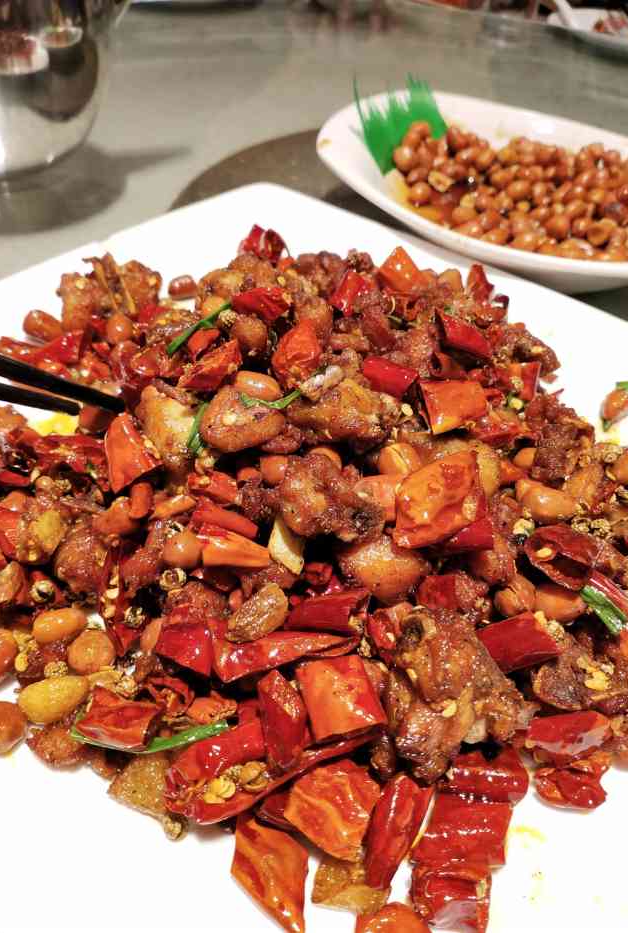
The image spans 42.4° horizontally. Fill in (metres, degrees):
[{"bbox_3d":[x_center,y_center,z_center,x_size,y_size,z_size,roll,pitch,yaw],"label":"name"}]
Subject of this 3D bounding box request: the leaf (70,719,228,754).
[{"bbox_3d":[-0.037,0.061,0.180,0.035,0.005,0.007,-2,47,-5],"label":"leaf"}]

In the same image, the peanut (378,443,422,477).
[{"bbox_3d":[0.023,-0.001,0.215,0.012,0.010,0.010,0,55,2],"label":"peanut"}]

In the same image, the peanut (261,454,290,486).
[{"bbox_3d":[-0.010,0.001,0.220,0.012,0.009,0.009,0,41,0],"label":"peanut"}]

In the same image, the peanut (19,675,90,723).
[{"bbox_3d":[-0.060,0.054,0.187,0.016,0.010,0.010,-16,44,-17],"label":"peanut"}]

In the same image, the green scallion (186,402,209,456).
[{"bbox_3d":[-0.032,-0.010,0.218,0.004,0.003,0.017,16,76,-3],"label":"green scallion"}]

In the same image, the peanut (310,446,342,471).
[{"bbox_3d":[0.003,-0.001,0.222,0.012,0.009,0.009,0,41,0],"label":"peanut"}]

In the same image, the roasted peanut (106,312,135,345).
[{"bbox_3d":[-0.069,-0.050,0.288,0.010,0.009,0.013,4,69,4],"label":"roasted peanut"}]

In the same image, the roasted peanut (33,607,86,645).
[{"bbox_3d":[-0.065,0.041,0.206,0.014,0.009,0.009,-21,45,-23],"label":"roasted peanut"}]

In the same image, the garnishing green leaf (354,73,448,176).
[{"bbox_3d":[0.054,-0.202,0.478,0.018,0.053,0.060,13,40,44],"label":"garnishing green leaf"}]

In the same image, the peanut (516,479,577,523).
[{"bbox_3d":[0.063,0.009,0.219,0.016,0.010,0.011,29,82,19],"label":"peanut"}]

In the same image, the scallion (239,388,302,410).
[{"bbox_3d":[-0.013,-0.020,0.243,0.019,0.004,0.006,-4,42,-4],"label":"scallion"}]

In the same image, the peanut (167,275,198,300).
[{"bbox_3d":[-0.055,-0.076,0.343,0.012,0.009,0.010,-5,41,-6],"label":"peanut"}]

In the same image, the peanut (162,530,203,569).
[{"bbox_3d":[-0.034,0.022,0.213,0.012,0.009,0.010,22,46,22],"label":"peanut"}]

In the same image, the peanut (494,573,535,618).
[{"bbox_3d":[0.052,0.033,0.209,0.013,0.010,0.010,-28,49,-28],"label":"peanut"}]

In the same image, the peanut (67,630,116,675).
[{"bbox_3d":[-0.055,0.046,0.200,0.011,0.010,0.013,11,27,12],"label":"peanut"}]

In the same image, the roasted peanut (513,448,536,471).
[{"bbox_3d":[0.062,-0.002,0.237,0.013,0.009,0.009,0,41,0],"label":"roasted peanut"}]

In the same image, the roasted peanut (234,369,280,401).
[{"bbox_3d":[-0.018,-0.024,0.250,0.016,0.010,0.010,13,44,14],"label":"roasted peanut"}]

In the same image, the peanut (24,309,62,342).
[{"bbox_3d":[-0.097,-0.050,0.290,0.017,0.009,0.009,32,50,21],"label":"peanut"}]

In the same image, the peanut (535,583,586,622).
[{"bbox_3d":[0.062,0.034,0.204,0.013,0.009,0.010,10,50,13],"label":"peanut"}]

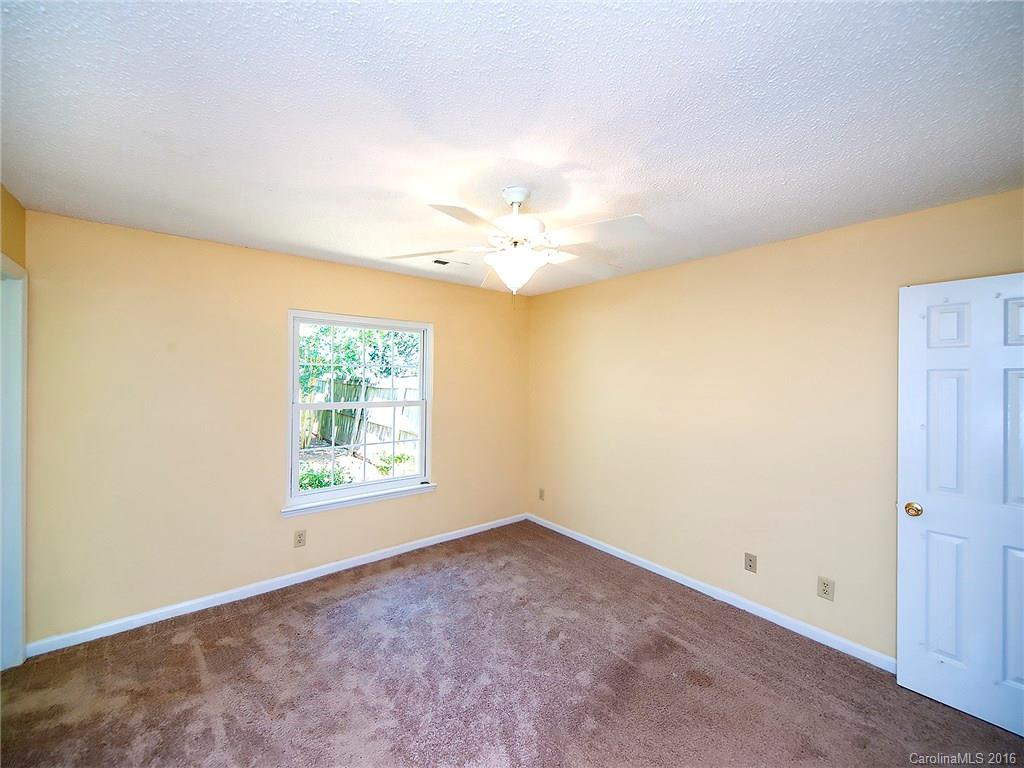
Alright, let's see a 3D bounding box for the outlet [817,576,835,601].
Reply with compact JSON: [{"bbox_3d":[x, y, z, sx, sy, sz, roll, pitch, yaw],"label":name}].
[{"bbox_3d":[1.858,1.217,2.452,0.010,0.116,0.076,0,1,-39],"label":"outlet"}]

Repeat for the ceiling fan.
[{"bbox_3d":[0.016,-0.670,1.980,1.280,0.485,1.260,1,1,0],"label":"ceiling fan"}]

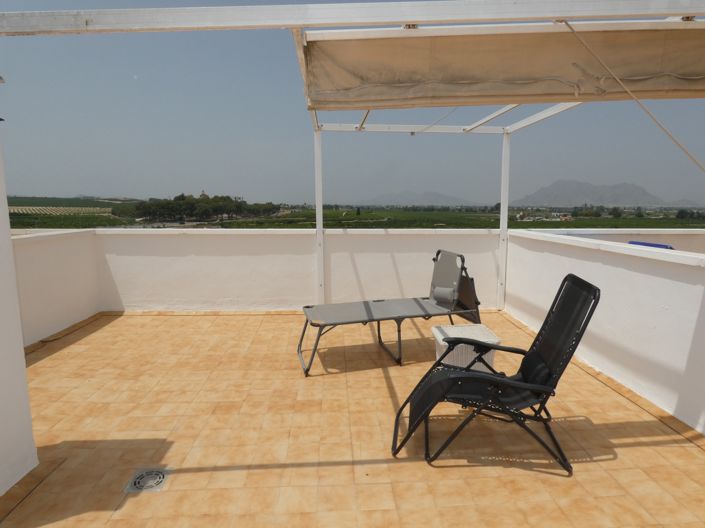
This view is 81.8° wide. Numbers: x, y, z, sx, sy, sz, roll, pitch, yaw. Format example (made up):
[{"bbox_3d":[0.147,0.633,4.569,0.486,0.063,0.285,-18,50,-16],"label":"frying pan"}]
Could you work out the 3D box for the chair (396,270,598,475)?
[{"bbox_3d":[0.845,0.614,2.580,1.131,1.081,0.646,1,8,7],"label":"chair"}]

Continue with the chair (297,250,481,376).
[{"bbox_3d":[0.345,0.410,4.098,1.788,1.050,0.667,-2,8,-15],"label":"chair"}]

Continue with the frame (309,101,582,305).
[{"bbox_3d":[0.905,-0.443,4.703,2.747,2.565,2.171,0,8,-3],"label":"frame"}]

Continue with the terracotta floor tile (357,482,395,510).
[{"bbox_3d":[0.115,1.228,2.138,0.202,0.012,0.202,0,8,-3],"label":"terracotta floor tile"}]

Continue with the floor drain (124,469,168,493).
[{"bbox_3d":[-1.132,1.205,2.270,0.202,0.012,0.202,0,8,-3],"label":"floor drain"}]

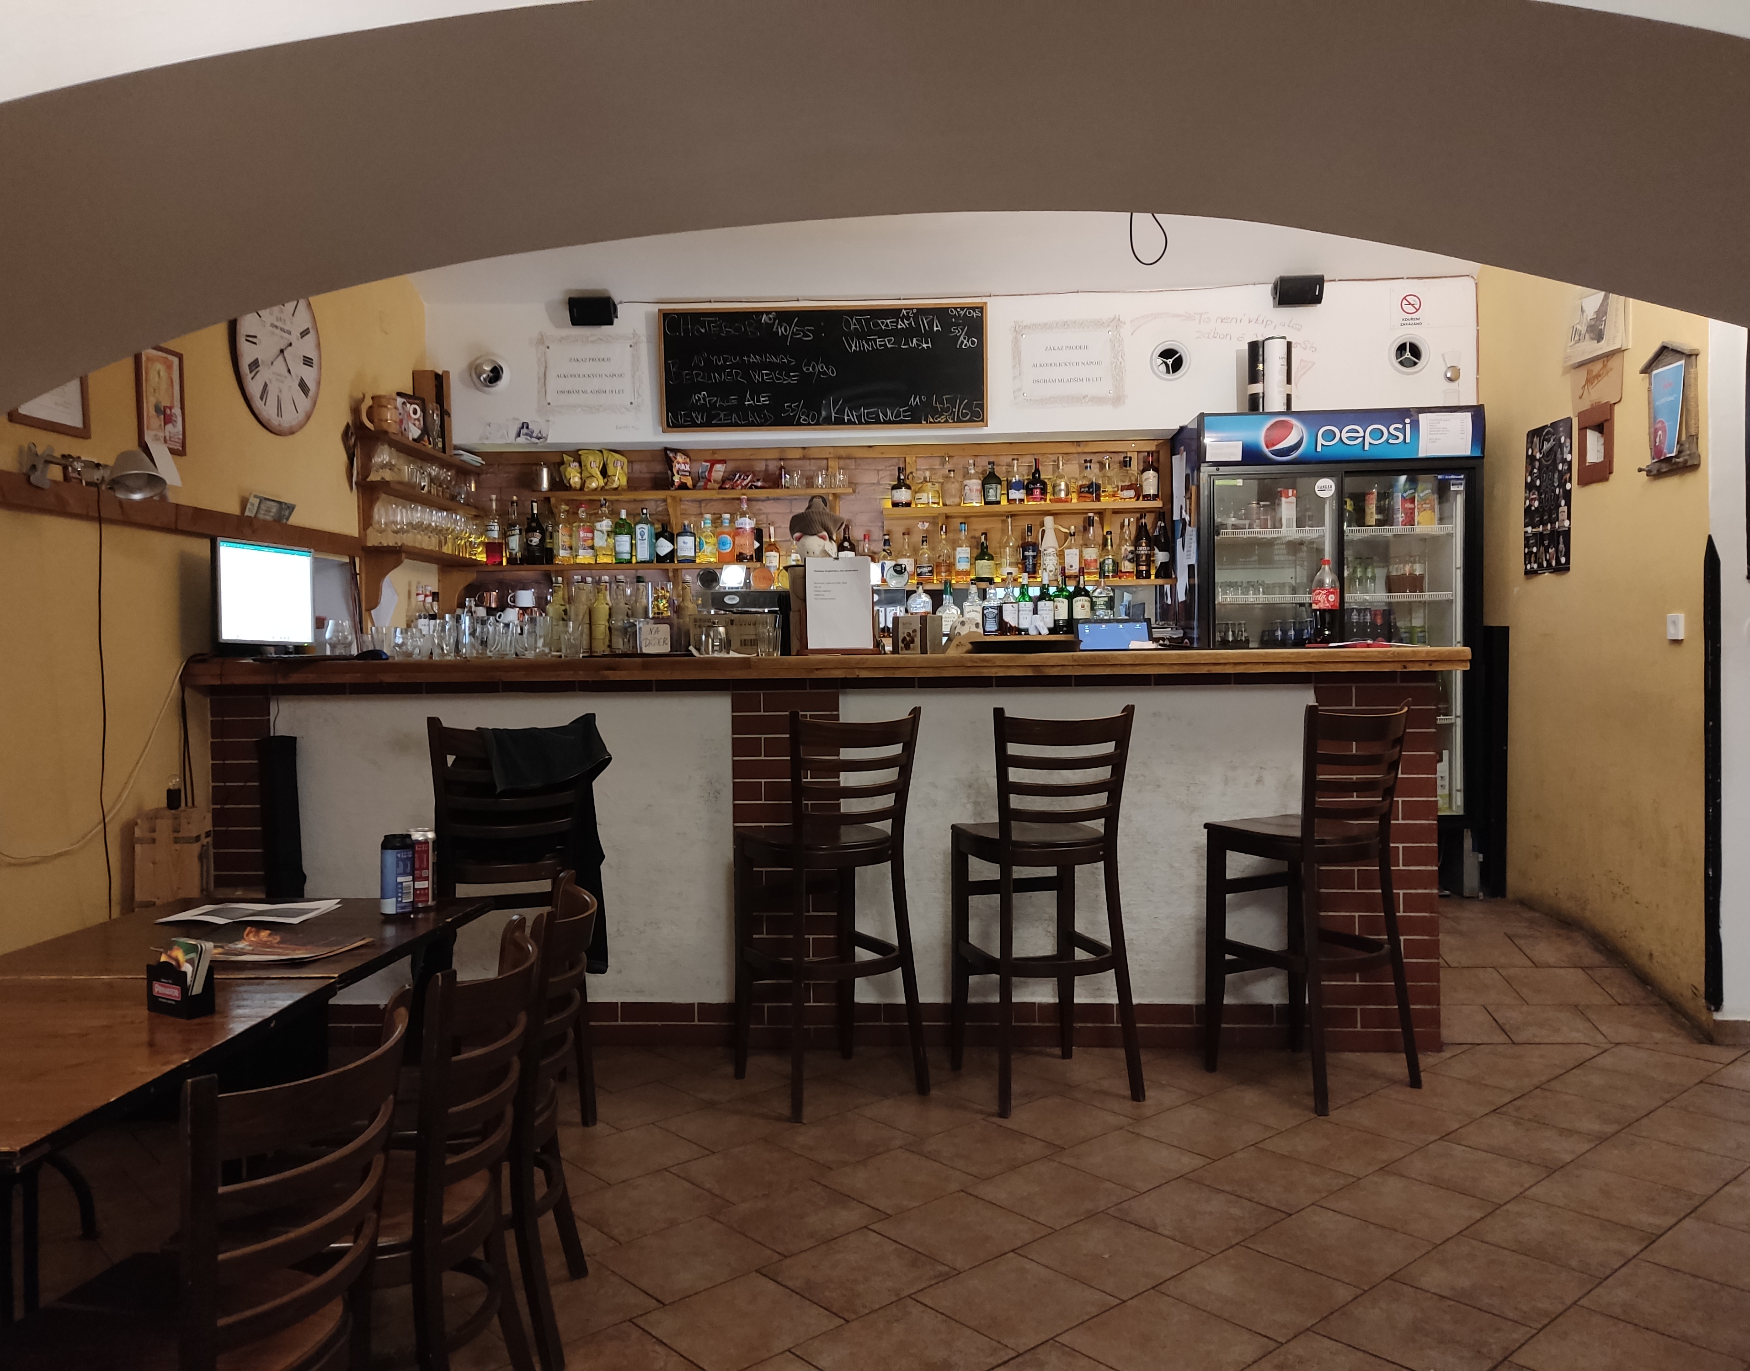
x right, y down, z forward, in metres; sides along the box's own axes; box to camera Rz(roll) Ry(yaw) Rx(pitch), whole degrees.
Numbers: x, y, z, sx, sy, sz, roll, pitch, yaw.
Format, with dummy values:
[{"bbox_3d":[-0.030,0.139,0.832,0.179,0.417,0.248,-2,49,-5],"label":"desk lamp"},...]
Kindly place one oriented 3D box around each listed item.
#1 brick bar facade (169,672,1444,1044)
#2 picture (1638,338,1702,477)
[{"bbox_3d":[-0.206,0.596,4.463,4.060,1.205,0.250,-1,1,3],"label":"brick bar facade"},{"bbox_3d":[2.686,-0.934,4.462,0.080,0.430,0.260,-1,1,-7],"label":"picture"}]

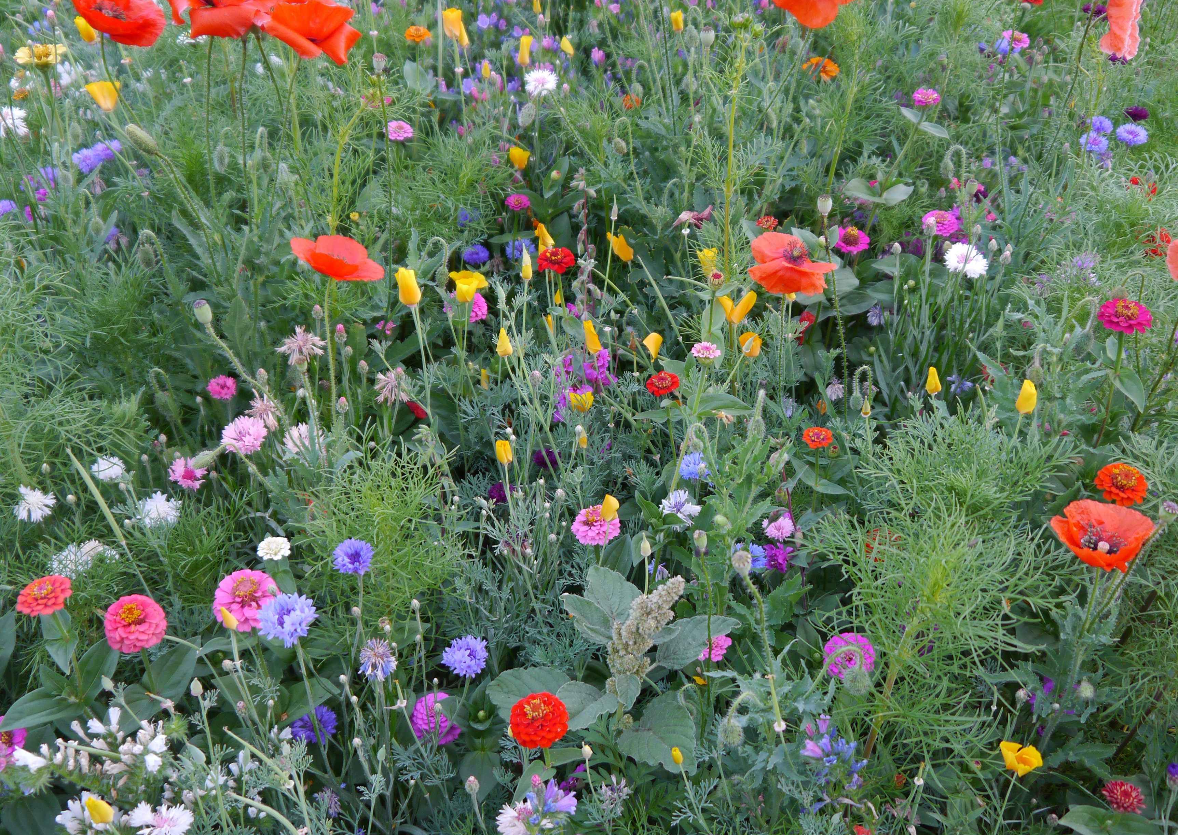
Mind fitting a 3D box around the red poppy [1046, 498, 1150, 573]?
[{"bbox_3d":[0.456,0.106,1.130,0.092,0.046,0.092,22,50,21],"label":"red poppy"}]

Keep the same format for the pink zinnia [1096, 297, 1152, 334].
[{"bbox_3d":[0.539,-0.103,1.280,0.056,0.023,0.056,21,46,19],"label":"pink zinnia"}]

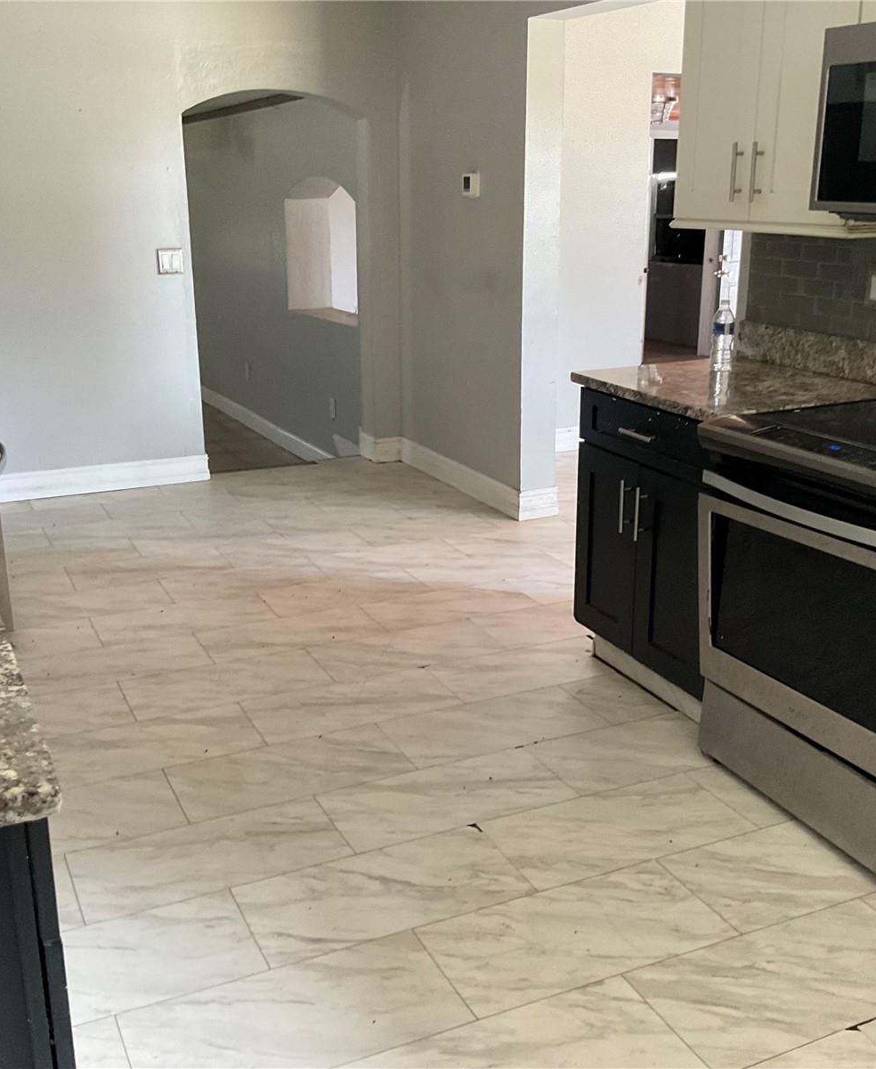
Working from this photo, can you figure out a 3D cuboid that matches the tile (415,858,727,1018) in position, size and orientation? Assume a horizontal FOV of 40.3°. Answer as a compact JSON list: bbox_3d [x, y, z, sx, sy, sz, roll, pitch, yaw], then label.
[{"bbox_3d":[0.288,0.830,2.484,0.607,0.010,0.305,-8,19,-23],"label":"tile"}]

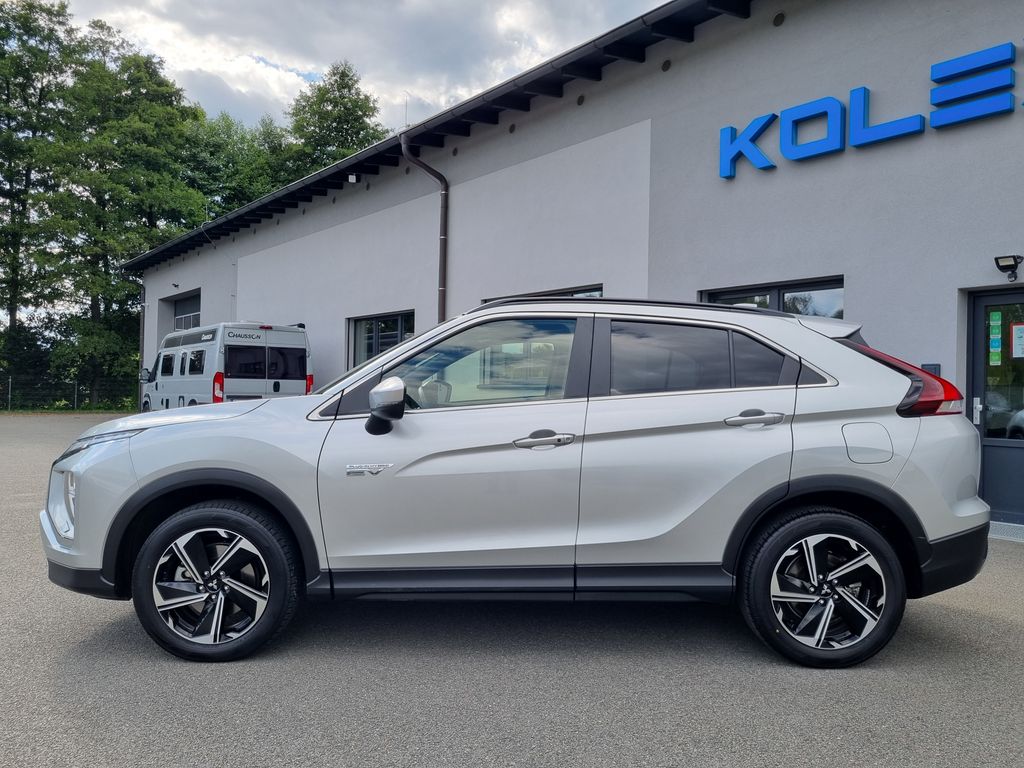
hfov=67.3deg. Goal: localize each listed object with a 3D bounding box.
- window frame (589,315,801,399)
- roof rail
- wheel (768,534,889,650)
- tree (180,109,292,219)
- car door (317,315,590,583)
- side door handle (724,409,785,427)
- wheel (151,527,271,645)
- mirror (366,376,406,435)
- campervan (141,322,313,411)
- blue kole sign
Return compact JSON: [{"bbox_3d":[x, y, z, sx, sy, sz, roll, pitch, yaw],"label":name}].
[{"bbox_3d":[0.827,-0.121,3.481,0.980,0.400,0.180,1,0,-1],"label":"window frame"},{"bbox_3d":[0.568,-0.368,3.626,1.540,0.090,0.080,1,0,-1],"label":"roof rail"},{"bbox_3d":[1.375,0.907,3.433,0.500,0.500,0.190,1,0,-1],"label":"wheel"},{"bbox_3d":[-14.841,-6.867,42.058,7.500,16.200,7.500,1,0,0],"label":"tree"},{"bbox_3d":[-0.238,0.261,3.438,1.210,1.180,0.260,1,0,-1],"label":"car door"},{"bbox_3d":[1.048,0.145,3.341,0.260,0.070,0.055,1,0,-1],"label":"side door handle"},{"bbox_3d":[-1.295,0.875,3.407,0.500,0.500,0.190,1,0,-1],"label":"wheel"},{"bbox_3d":[-0.527,0.093,3.226,0.165,0.245,0.200,1,0,-1],"label":"mirror"},{"bbox_3d":[-7.295,-0.054,19.328,2.100,2.620,6.300,2,-1,-39],"label":"campervan"},{"bbox_3d":[3.603,-2.833,8.290,0.100,0.600,3.190,2,-1,-39],"label":"blue kole sign"}]

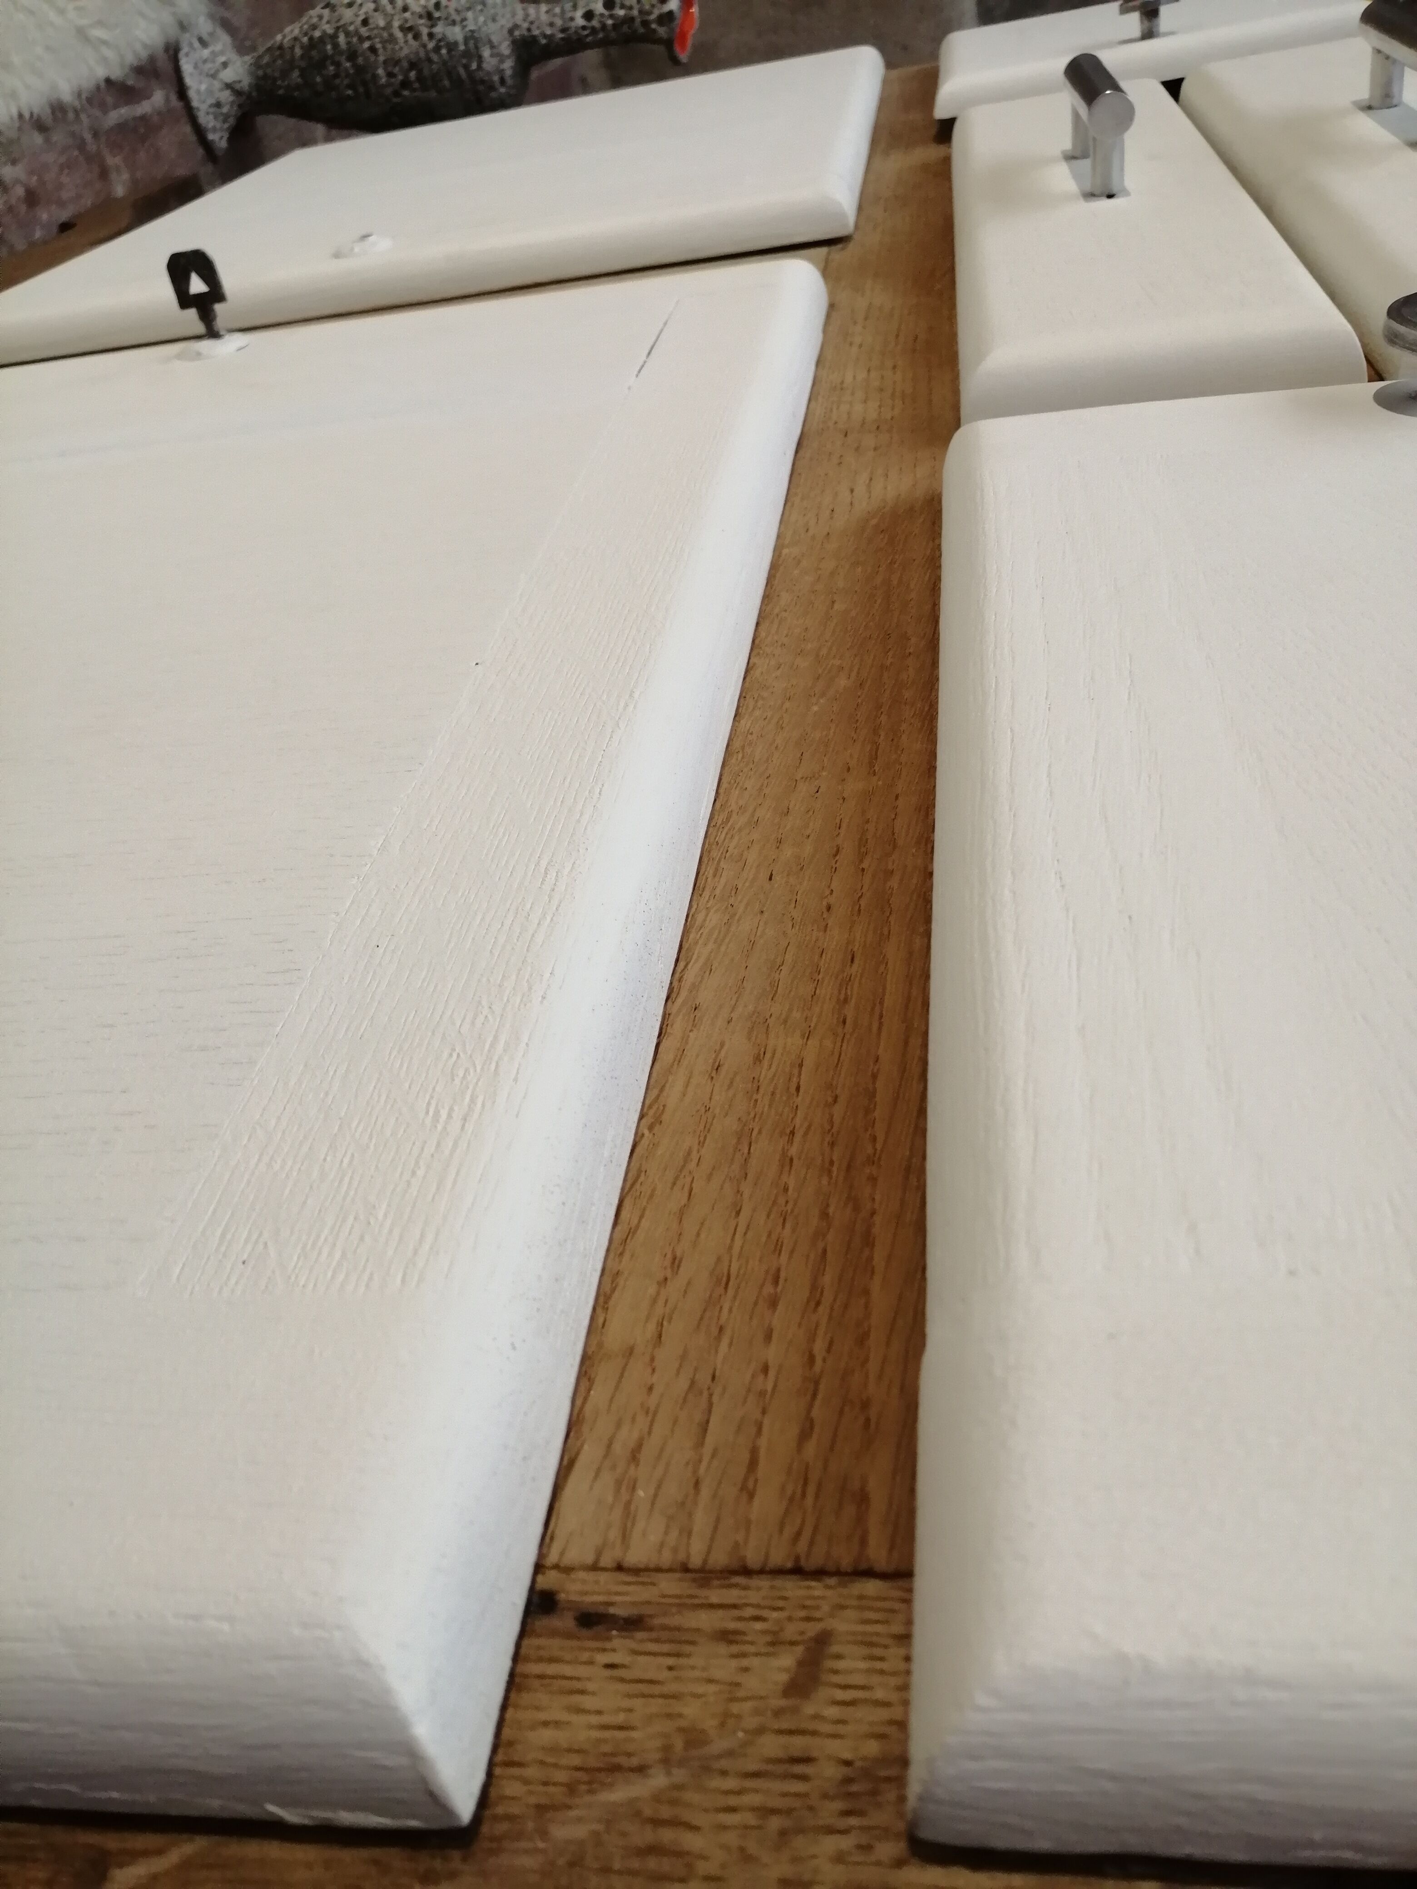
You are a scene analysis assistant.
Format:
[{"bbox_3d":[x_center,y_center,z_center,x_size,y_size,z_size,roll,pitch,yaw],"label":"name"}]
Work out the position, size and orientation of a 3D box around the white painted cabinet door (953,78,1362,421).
[{"bbox_3d":[0.188,-0.357,0.686,0.133,0.019,0.546,-2,38,11],"label":"white painted cabinet door"}]

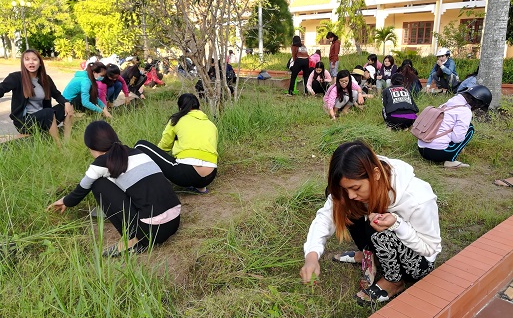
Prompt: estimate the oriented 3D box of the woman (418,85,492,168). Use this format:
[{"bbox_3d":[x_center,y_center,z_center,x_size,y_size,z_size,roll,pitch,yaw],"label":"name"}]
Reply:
[{"bbox_3d":[2.304,-0.396,4.441,0.740,0.860,0.550,-8,18,-22],"label":"woman"}]

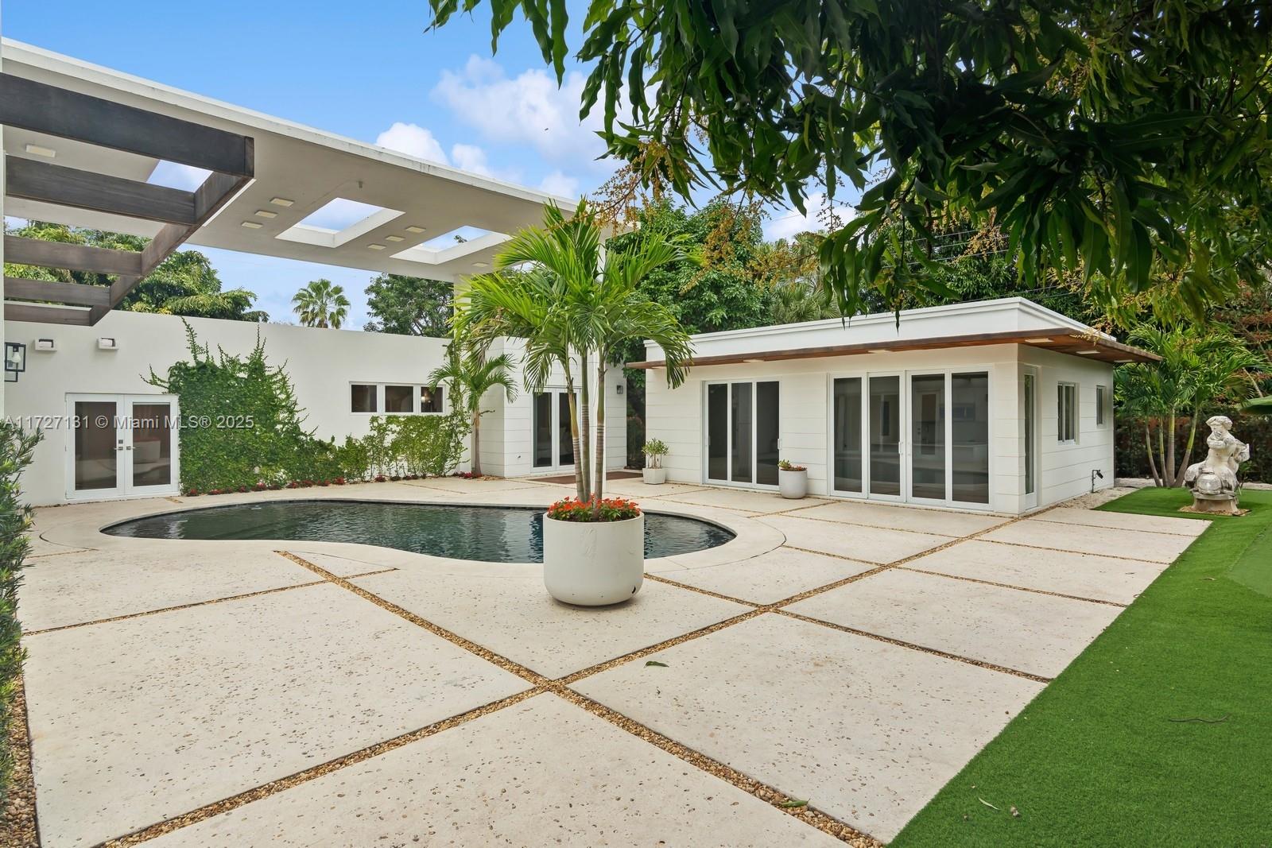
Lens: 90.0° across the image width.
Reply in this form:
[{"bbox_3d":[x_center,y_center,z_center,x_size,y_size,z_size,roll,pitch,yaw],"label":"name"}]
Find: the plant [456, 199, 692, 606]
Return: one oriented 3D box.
[{"bbox_3d":[-0.539,-0.211,5.517,1.950,3.380,1.850,0,1,0],"label":"plant"}]

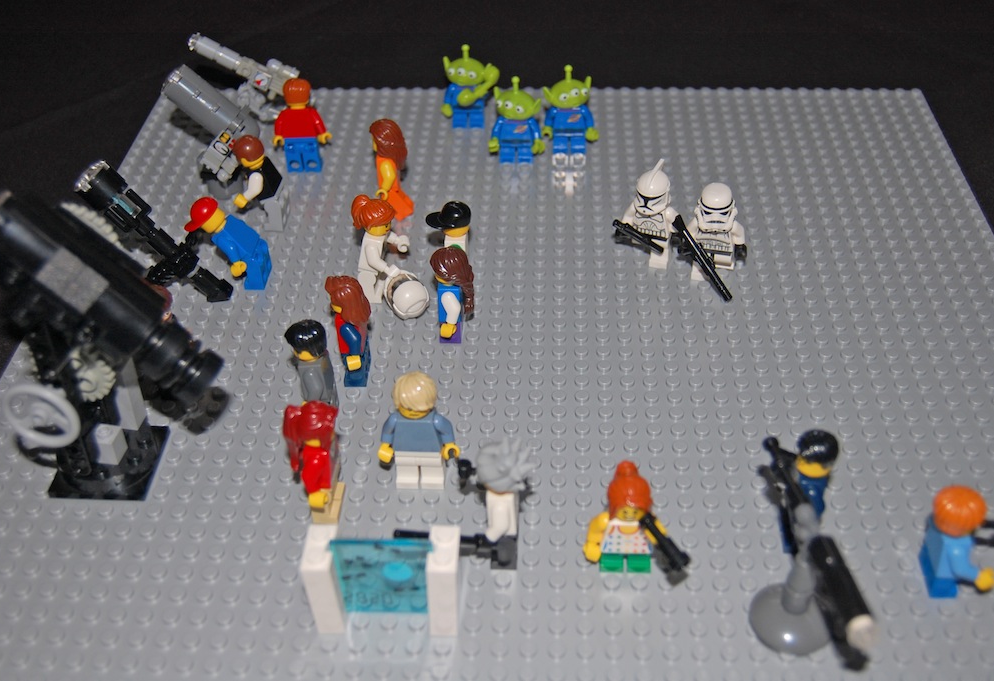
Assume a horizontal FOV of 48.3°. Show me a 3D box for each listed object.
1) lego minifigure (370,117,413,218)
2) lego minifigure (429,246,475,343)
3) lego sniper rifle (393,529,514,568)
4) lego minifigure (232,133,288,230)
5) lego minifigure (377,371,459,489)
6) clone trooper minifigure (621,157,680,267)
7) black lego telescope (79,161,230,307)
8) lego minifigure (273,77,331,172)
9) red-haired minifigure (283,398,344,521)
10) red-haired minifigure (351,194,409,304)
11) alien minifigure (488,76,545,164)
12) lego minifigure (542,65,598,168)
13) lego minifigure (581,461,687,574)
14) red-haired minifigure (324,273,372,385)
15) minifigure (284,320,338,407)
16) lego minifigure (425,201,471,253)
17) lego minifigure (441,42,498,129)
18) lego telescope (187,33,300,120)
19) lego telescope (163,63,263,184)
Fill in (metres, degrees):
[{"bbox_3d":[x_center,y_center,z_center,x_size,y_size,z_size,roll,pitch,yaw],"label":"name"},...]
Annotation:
[{"bbox_3d":[-0.044,-0.072,0.469,0.018,0.042,0.025,1,42,3],"label":"lego minifigure"},{"bbox_3d":[-0.016,-0.018,0.410,0.016,0.038,0.025,1,42,3],"label":"lego minifigure"},{"bbox_3d":[-0.013,0.061,0.328,0.036,0.007,0.004,7,42,-2],"label":"lego sniper rifle"},{"bbox_3d":[-0.099,-0.067,0.466,0.019,0.041,0.025,1,40,3],"label":"lego minifigure"},{"bbox_3d":[-0.025,0.029,0.349,0.026,0.043,0.013,1,40,3],"label":"lego minifigure"},{"bbox_3d":[0.060,-0.049,0.435,0.025,0.046,0.019,16,43,19],"label":"clone trooper minifigure"},{"bbox_3d":[-0.135,-0.042,0.437,0.075,0.021,0.026,40,50,3],"label":"black lego telescope"},{"bbox_3d":[-0.089,-0.097,0.500,0.026,0.043,0.013,1,40,3],"label":"lego minifigure"},{"bbox_3d":[-0.056,0.038,0.345,0.018,0.044,0.025,1,42,3],"label":"red-haired minifigure"},{"bbox_3d":[-0.045,-0.036,0.424,0.019,0.042,0.024,1,40,3],"label":"red-haired minifigure"},{"bbox_3d":[0.009,-0.099,0.499,0.026,0.043,0.013,1,40,3],"label":"alien minifigure"},{"bbox_3d":[0.033,-0.103,0.499,0.025,0.043,0.017,1,42,3],"label":"lego minifigure"},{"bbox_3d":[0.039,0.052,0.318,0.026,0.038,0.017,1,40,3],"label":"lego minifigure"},{"bbox_3d":[-0.050,-0.004,0.387,0.016,0.042,0.024,1,40,3],"label":"red-haired minifigure"},{"bbox_3d":[-0.062,0.011,0.372,0.014,0.043,0.025,1,40,3],"label":"minifigure"},{"bbox_3d":[-0.018,-0.035,0.425,0.017,0.042,0.025,1,40,3],"label":"lego minifigure"},{"bbox_3d":[-0.013,-0.118,0.519,0.027,0.043,0.018,1,42,3],"label":"lego minifigure"},{"bbox_3d":[-0.119,-0.130,0.535,0.055,0.044,0.022,1,42,3],"label":"lego telescope"},{"bbox_3d":[-0.126,-0.093,0.486,0.040,0.055,0.028,1,42,3],"label":"lego telescope"}]

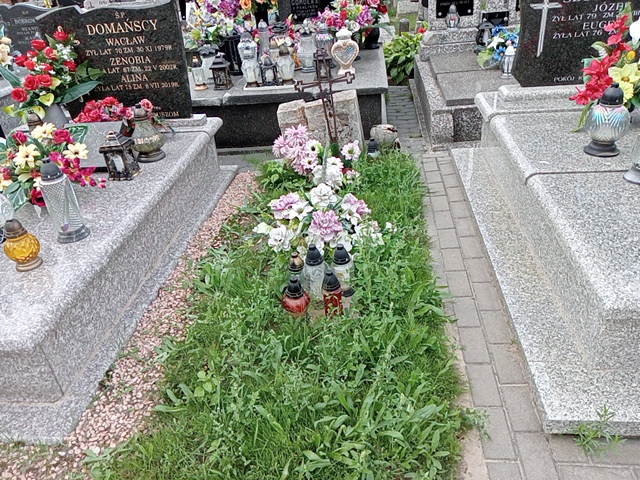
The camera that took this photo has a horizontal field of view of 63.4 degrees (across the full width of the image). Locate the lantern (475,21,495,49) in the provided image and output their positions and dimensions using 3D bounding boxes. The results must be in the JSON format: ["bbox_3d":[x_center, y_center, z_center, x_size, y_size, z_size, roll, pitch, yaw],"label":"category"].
[{"bbox_3d":[1.545,-1.885,4.796,0.155,0.267,0.155,-1,30,7],"label":"lantern"}]

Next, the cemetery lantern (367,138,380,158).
[{"bbox_3d":[0.362,-0.602,3.536,0.085,0.190,0.085,-1,30,7],"label":"cemetery lantern"}]

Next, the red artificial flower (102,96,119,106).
[{"bbox_3d":[-1.282,-0.847,3.168,0.100,0.065,0.090,-1,30,7],"label":"red artificial flower"}]

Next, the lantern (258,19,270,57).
[{"bbox_3d":[-0.487,-1.746,4.596,0.115,0.400,0.115,-1,30,7],"label":"lantern"}]

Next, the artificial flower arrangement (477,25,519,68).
[{"bbox_3d":[1.575,-1.709,4.558,0.350,0.280,0.320,-1,30,7],"label":"artificial flower arrangement"}]

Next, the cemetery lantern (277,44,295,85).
[{"bbox_3d":[-0.257,-1.349,3.970,0.140,0.278,0.140,-1,30,7],"label":"cemetery lantern"}]

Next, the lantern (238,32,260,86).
[{"bbox_3d":[-0.539,-1.367,3.933,0.150,0.375,0.150,-1,30,7],"label":"lantern"}]

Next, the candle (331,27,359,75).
[{"bbox_3d":[0.199,-1.498,4.108,0.213,0.337,0.115,-1,30,7],"label":"candle"}]

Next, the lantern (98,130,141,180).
[{"bbox_3d":[-1.045,-0.448,2.706,0.132,0.241,0.132,-1,30,7],"label":"lantern"}]

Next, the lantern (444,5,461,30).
[{"bbox_3d":[1.290,-2.145,5.000,0.138,0.228,0.138,-1,30,7],"label":"lantern"}]

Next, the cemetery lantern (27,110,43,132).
[{"bbox_3d":[-1.679,-0.635,3.103,0.125,0.285,0.125,-1,30,7],"label":"cemetery lantern"}]

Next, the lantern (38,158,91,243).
[{"bbox_3d":[-1.073,-0.170,2.147,0.133,0.356,0.133,-1,30,7],"label":"lantern"}]

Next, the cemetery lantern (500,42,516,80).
[{"bbox_3d":[1.510,-1.442,4.144,0.095,0.265,0.095,-1,30,7],"label":"cemetery lantern"}]

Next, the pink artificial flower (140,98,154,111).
[{"bbox_3d":[-1.048,-0.823,3.144,0.085,0.075,0.075,-1,30,7],"label":"pink artificial flower"}]

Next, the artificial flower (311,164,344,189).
[{"bbox_3d":[0.045,-0.379,3.092,0.165,0.130,0.140,-1,30,7],"label":"artificial flower"}]

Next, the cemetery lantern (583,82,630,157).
[{"bbox_3d":[1.375,-0.581,2.466,0.200,0.328,0.200,-1,30,7],"label":"cemetery lantern"}]

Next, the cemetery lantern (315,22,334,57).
[{"bbox_3d":[0.049,-1.644,4.374,0.155,0.353,0.155,-1,30,7],"label":"cemetery lantern"}]

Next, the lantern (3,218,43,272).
[{"bbox_3d":[-1.154,0.014,1.996,0.130,0.199,0.130,-1,30,7],"label":"lantern"}]

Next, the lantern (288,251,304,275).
[{"bbox_3d":[-0.092,0.148,2.177,0.080,0.225,0.080,-1,30,7],"label":"lantern"}]

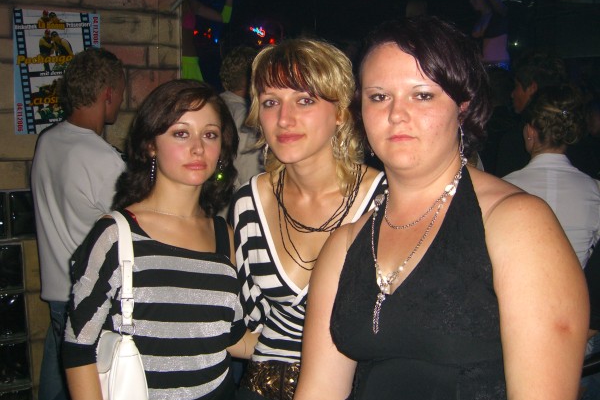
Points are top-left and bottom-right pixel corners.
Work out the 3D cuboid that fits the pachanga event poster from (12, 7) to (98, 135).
[{"bbox_3d":[-1.088,-0.571,2.950,0.375,0.545,0.015,-1,8,-19],"label":"pachanga event poster"}]

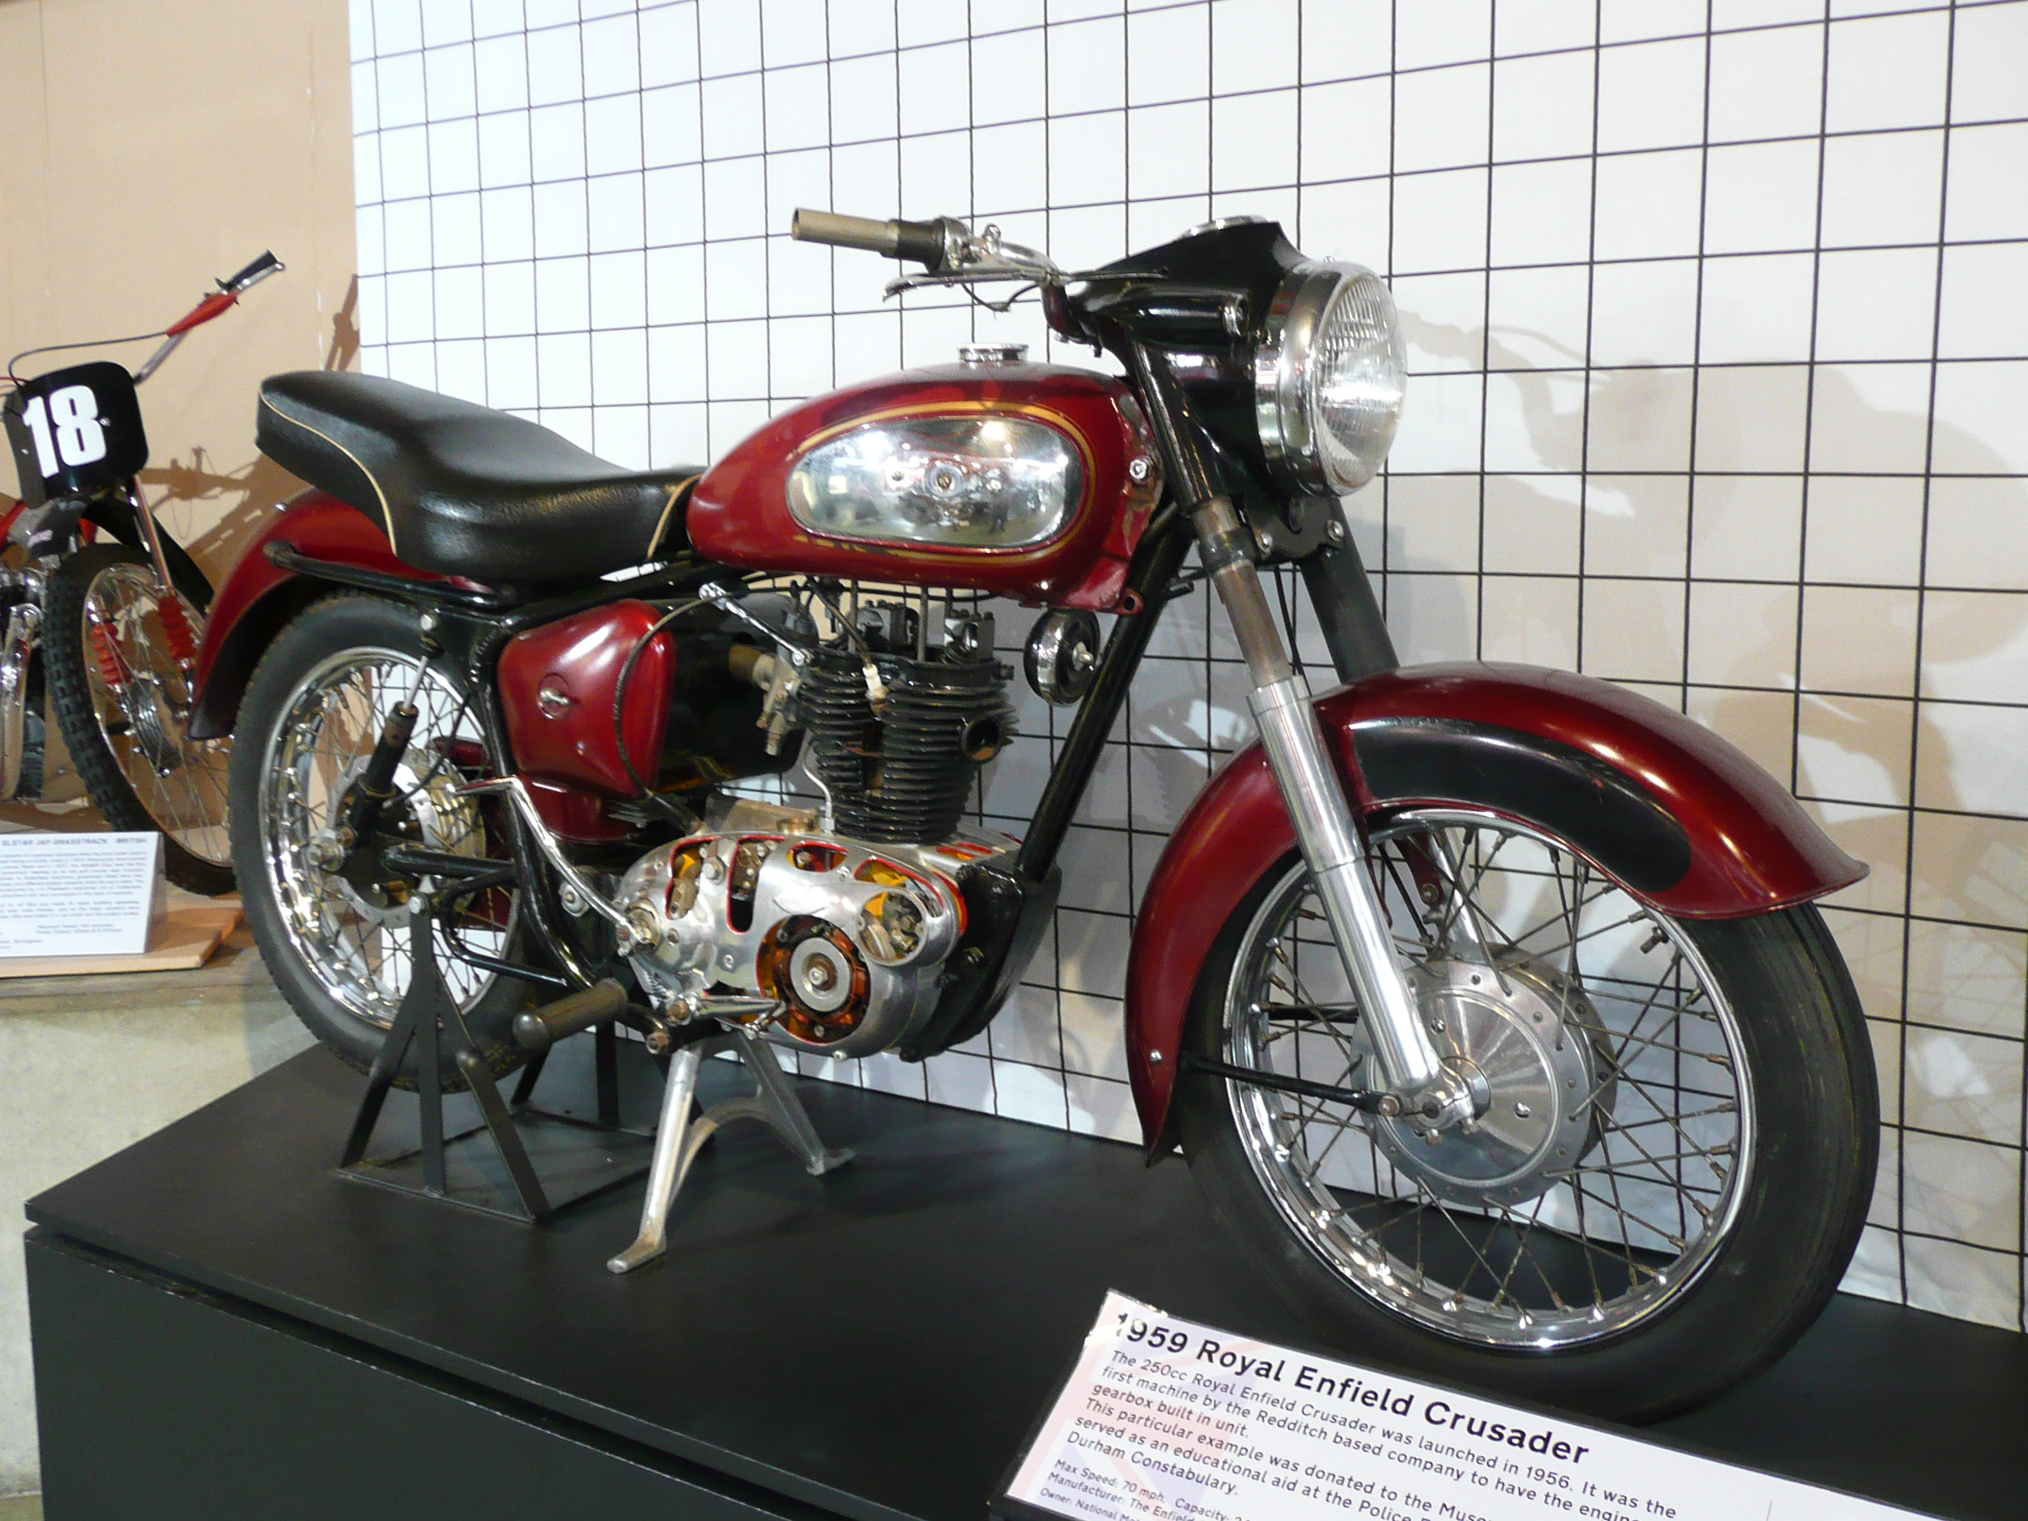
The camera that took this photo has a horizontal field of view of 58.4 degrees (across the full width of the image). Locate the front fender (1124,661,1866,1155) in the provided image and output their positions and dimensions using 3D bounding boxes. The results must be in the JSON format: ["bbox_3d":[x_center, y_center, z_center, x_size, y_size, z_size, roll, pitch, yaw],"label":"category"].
[{"bbox_3d":[0.386,0.160,1.558,0.630,0.490,0.140,5,10,35],"label":"front fender"}]

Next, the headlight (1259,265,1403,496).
[{"bbox_3d":[0.272,-0.325,1.546,0.085,0.195,0.195,5,10,35],"label":"headlight"}]

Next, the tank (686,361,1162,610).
[{"bbox_3d":[-0.079,-0.271,1.762,0.550,0.225,0.255,4,10,29],"label":"tank"}]

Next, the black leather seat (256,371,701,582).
[{"bbox_3d":[-0.559,-0.328,2.031,0.630,0.230,0.260,4,10,29],"label":"black leather seat"}]

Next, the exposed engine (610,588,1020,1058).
[{"bbox_3d":[-0.166,0.048,1.861,0.440,0.455,0.280,4,10,29],"label":"exposed engine"}]

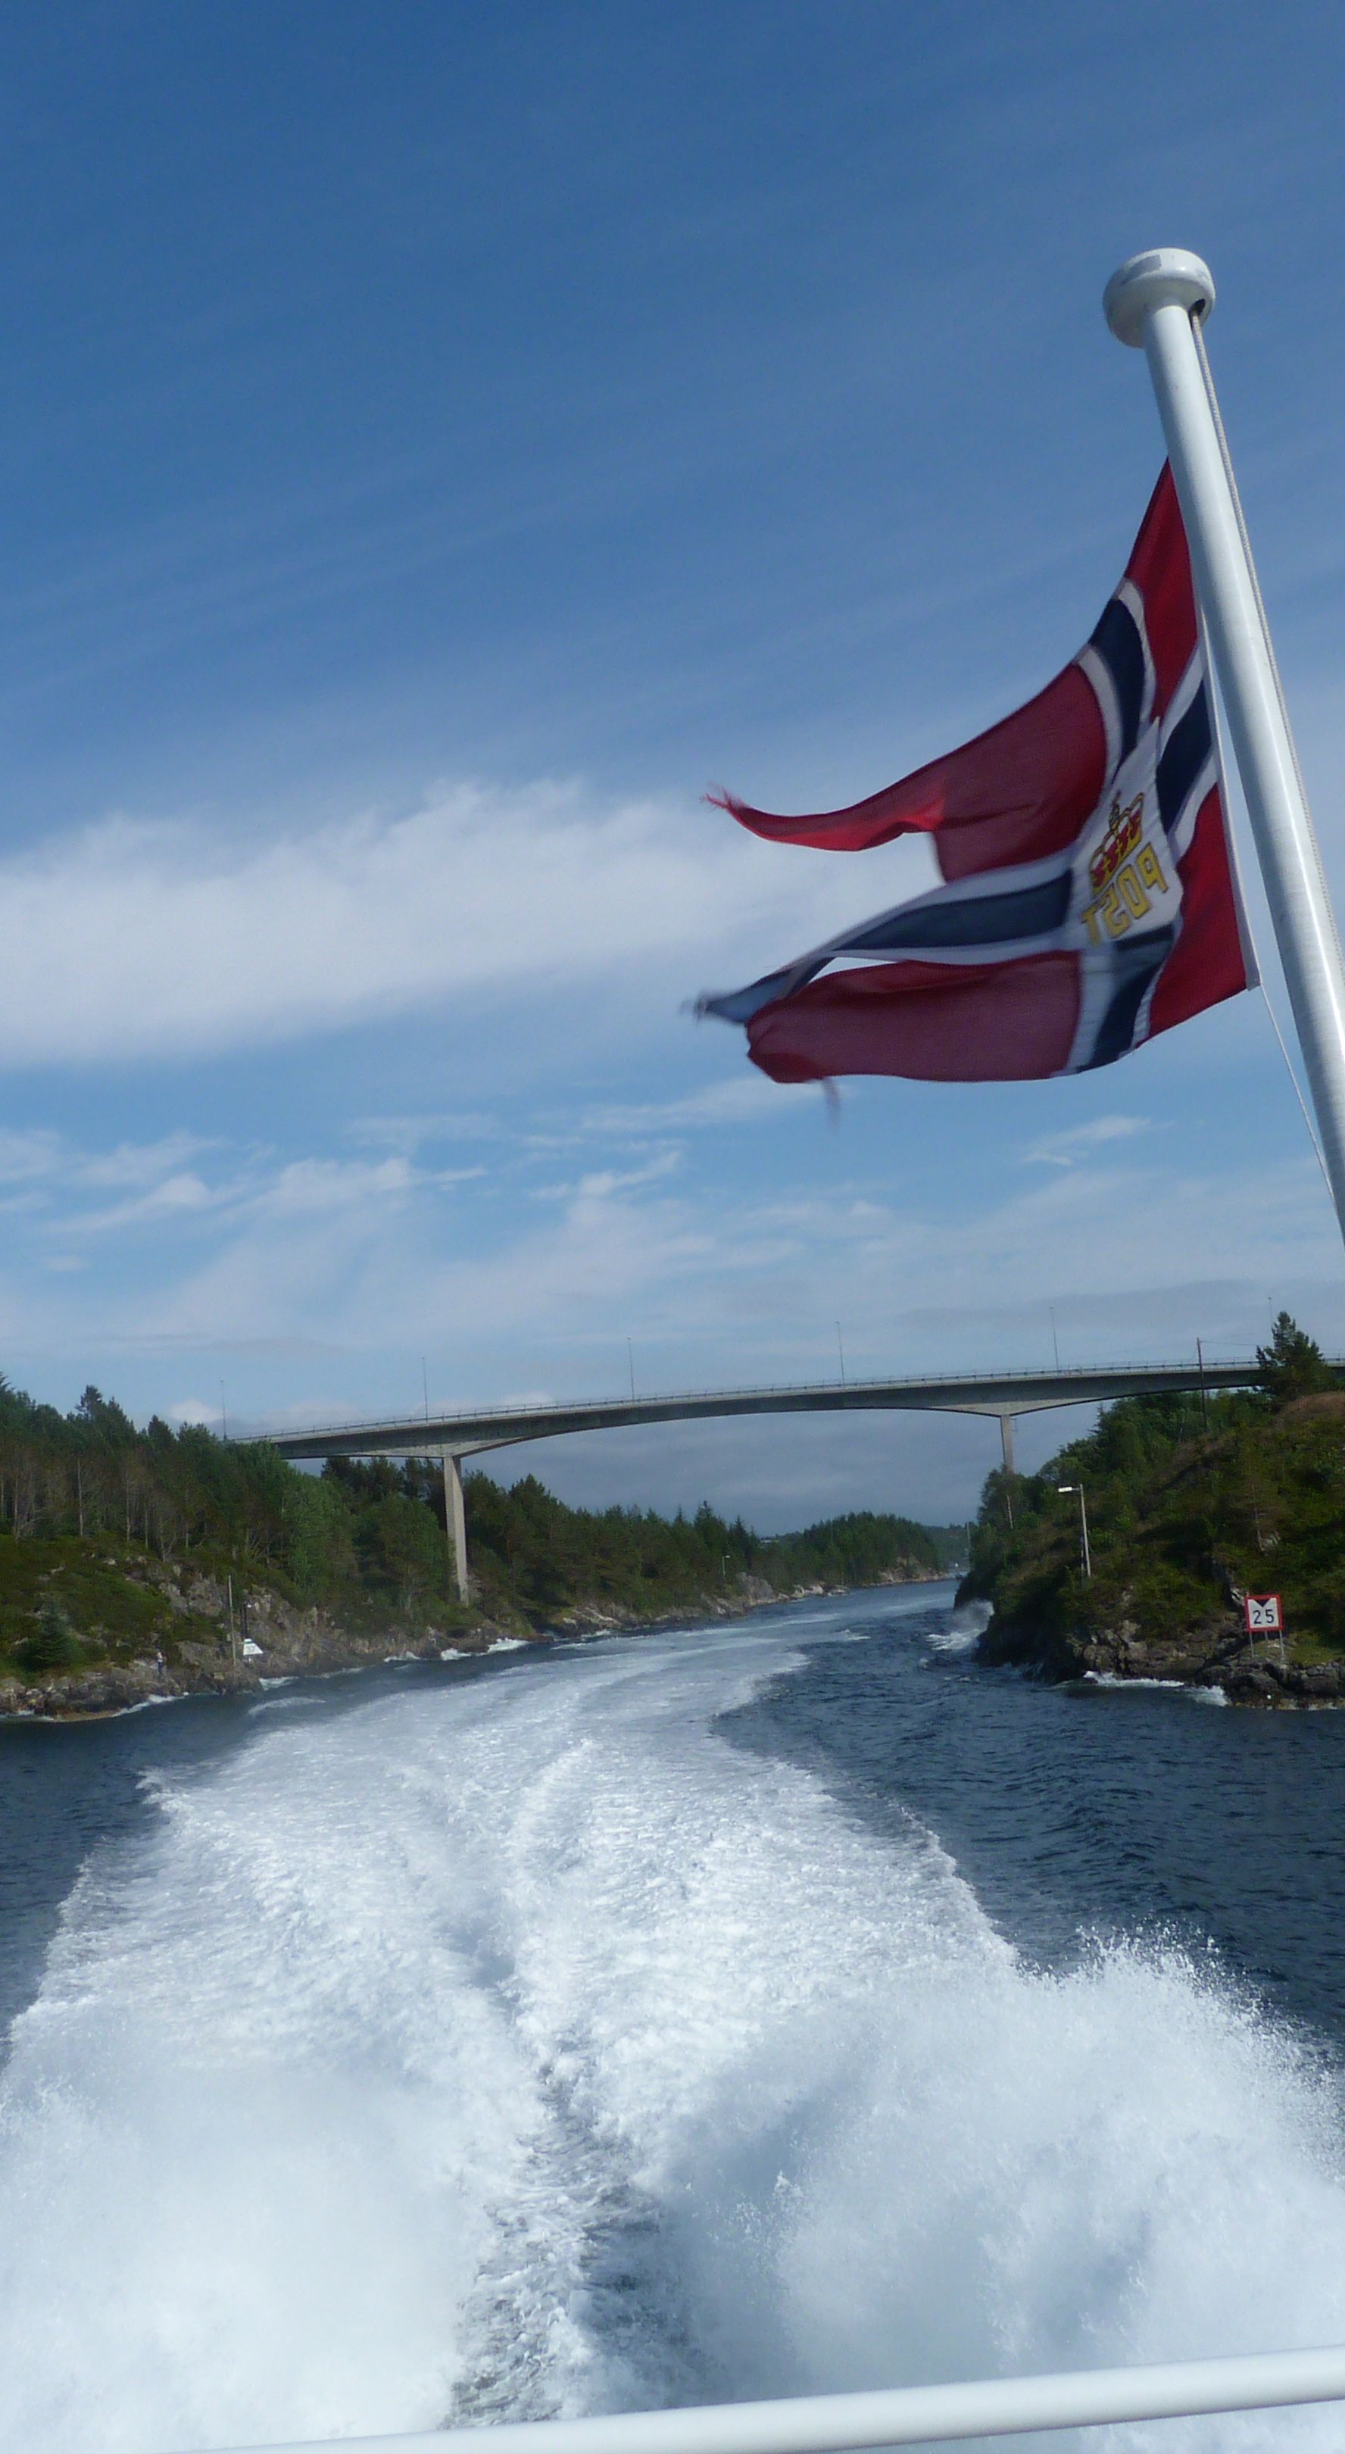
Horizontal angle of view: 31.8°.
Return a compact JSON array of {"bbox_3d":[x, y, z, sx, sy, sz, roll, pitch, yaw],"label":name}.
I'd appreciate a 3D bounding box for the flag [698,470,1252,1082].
[{"bbox_3d":[0.375,-0.500,2.950,0.280,0.710,1.000,6,-10,-37],"label":"flag"}]

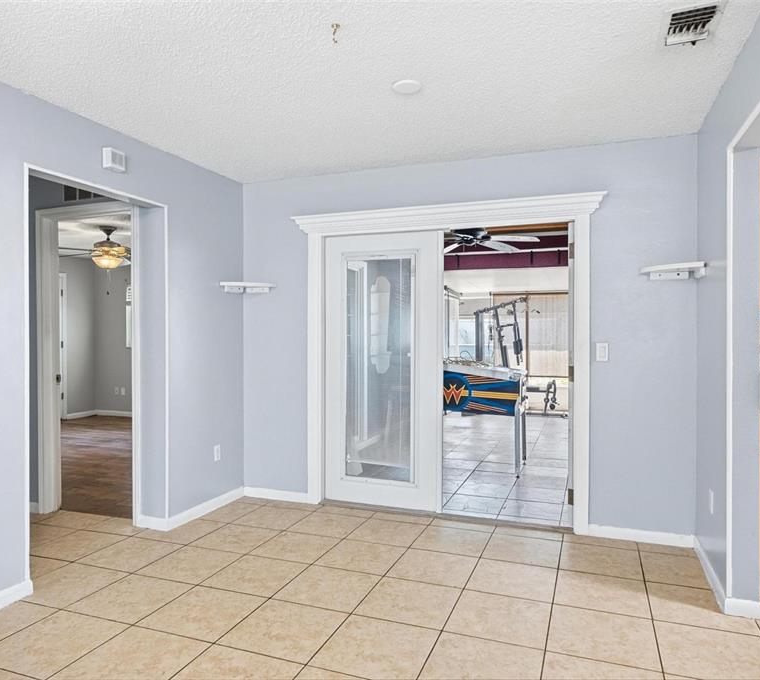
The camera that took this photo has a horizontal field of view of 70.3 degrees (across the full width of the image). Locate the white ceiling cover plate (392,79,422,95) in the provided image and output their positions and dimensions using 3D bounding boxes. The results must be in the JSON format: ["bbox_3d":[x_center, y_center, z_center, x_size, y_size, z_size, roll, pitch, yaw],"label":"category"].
[{"bbox_3d":[0.131,-1.205,2.575,0.137,0.018,0.137,0,1,0],"label":"white ceiling cover plate"}]

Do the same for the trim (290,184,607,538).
[{"bbox_3d":[0.377,0.154,3.748,2.179,2.153,0.180,0,1,19],"label":"trim"}]

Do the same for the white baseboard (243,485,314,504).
[{"bbox_3d":[-0.788,1.190,4.133,0.597,0.073,0.018,0,1,19],"label":"white baseboard"}]

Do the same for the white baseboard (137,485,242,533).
[{"bbox_3d":[-1.334,1.190,3.905,0.265,0.080,0.823,0,1,22],"label":"white baseboard"}]

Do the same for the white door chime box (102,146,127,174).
[{"bbox_3d":[-1.505,-1.025,3.063,0.060,0.110,0.098,0,1,22],"label":"white door chime box"}]

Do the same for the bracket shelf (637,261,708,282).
[{"bbox_3d":[1.690,-0.393,3.106,0.300,0.084,0.260,0,1,19],"label":"bracket shelf"}]

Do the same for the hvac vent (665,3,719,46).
[{"bbox_3d":[1.175,-1.182,2.046,0.170,0.030,0.250,0,1,22],"label":"hvac vent"}]

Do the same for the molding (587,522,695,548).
[{"bbox_3d":[1.590,1.198,3.291,0.582,0.075,0.018,0,1,19],"label":"molding"}]

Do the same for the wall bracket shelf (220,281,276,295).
[{"bbox_3d":[-0.979,-0.398,4.043,0.295,0.085,0.275,0,1,19],"label":"wall bracket shelf"}]

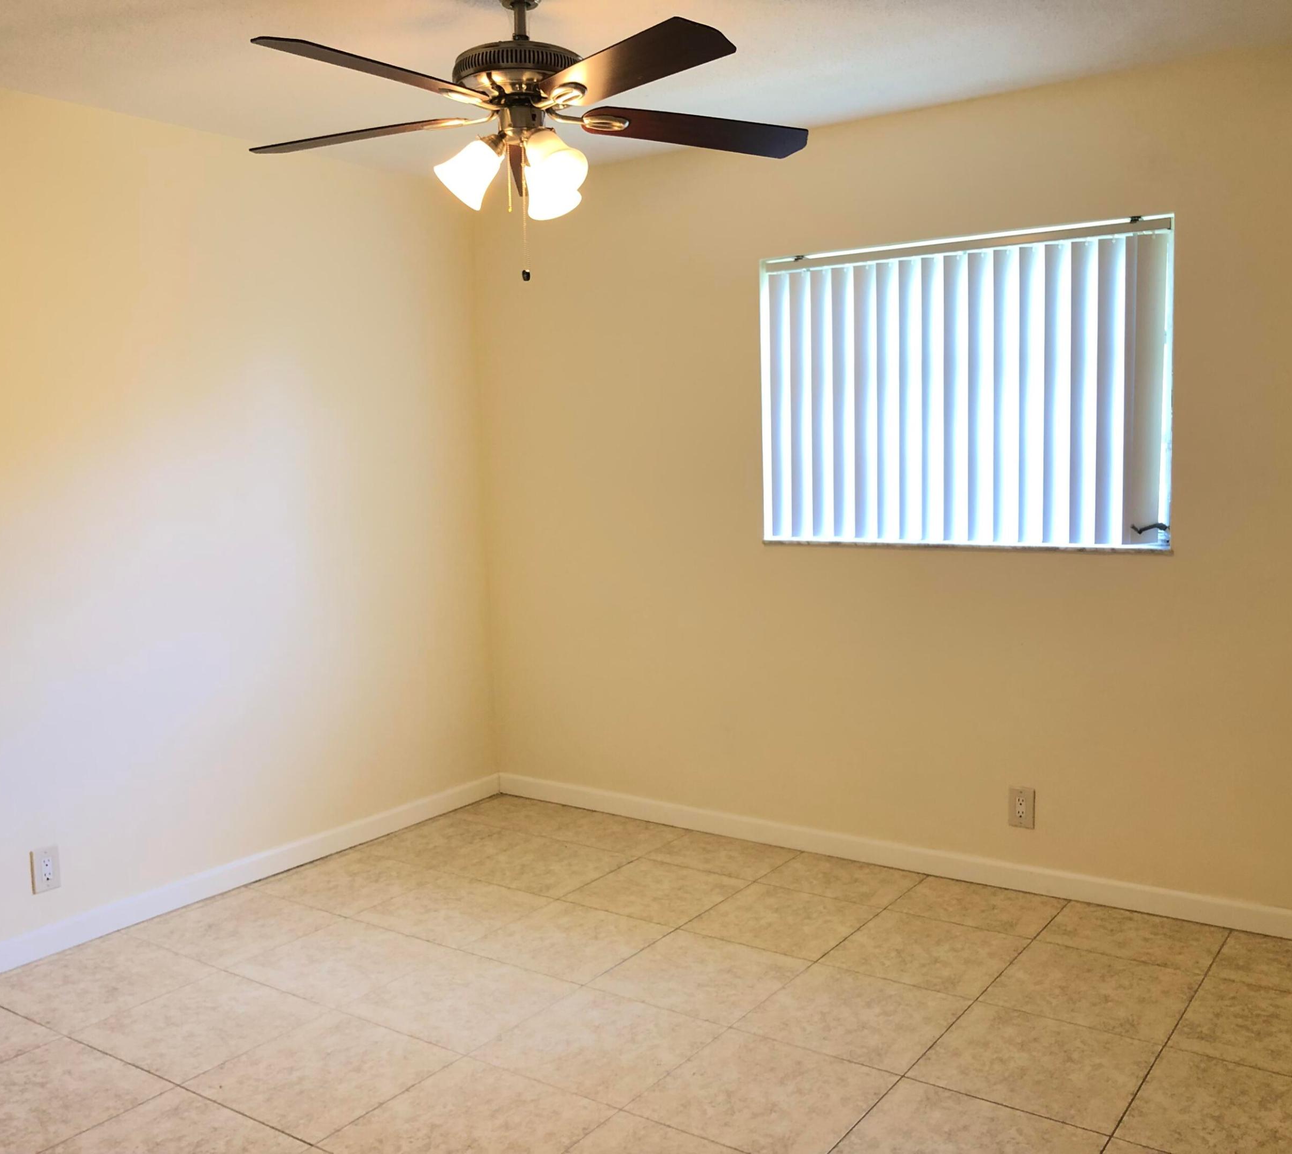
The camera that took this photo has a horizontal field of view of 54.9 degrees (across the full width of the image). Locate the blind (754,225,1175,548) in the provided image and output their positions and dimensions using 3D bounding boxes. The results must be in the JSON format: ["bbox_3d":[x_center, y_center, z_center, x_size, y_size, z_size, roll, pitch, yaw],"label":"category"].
[{"bbox_3d":[0.973,-0.578,3.941,1.335,0.950,0.100,3,7,35],"label":"blind"}]

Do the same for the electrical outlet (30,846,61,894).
[{"bbox_3d":[-1.728,0.846,3.590,0.011,0.125,0.078,3,7,35],"label":"electrical outlet"}]

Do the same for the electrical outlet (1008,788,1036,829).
[{"bbox_3d":[1.176,0.725,3.897,0.079,0.125,0.011,3,7,35],"label":"electrical outlet"}]

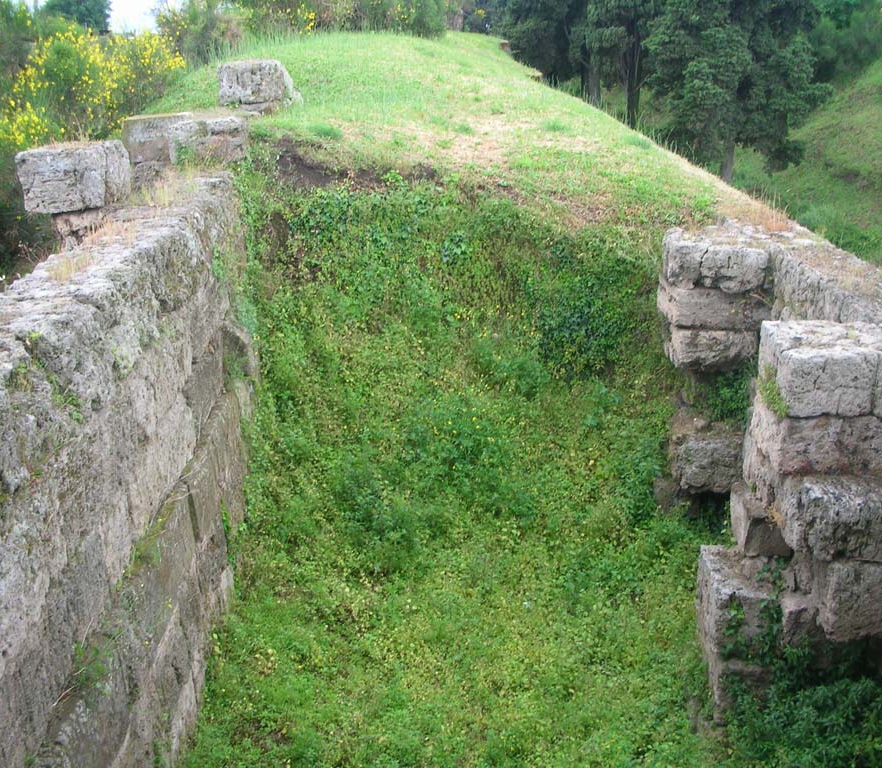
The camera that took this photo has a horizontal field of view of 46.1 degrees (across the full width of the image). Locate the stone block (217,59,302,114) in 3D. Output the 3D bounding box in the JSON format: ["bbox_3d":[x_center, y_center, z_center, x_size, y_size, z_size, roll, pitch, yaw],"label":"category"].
[{"bbox_3d":[-2.100,-3.470,12.050,0.780,0.520,0.720,-2,19,2],"label":"stone block"}]

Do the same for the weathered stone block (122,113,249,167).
[{"bbox_3d":[-2.810,-2.730,11.480,1.310,0.460,0.750,-6,19,-9],"label":"weathered stone block"}]

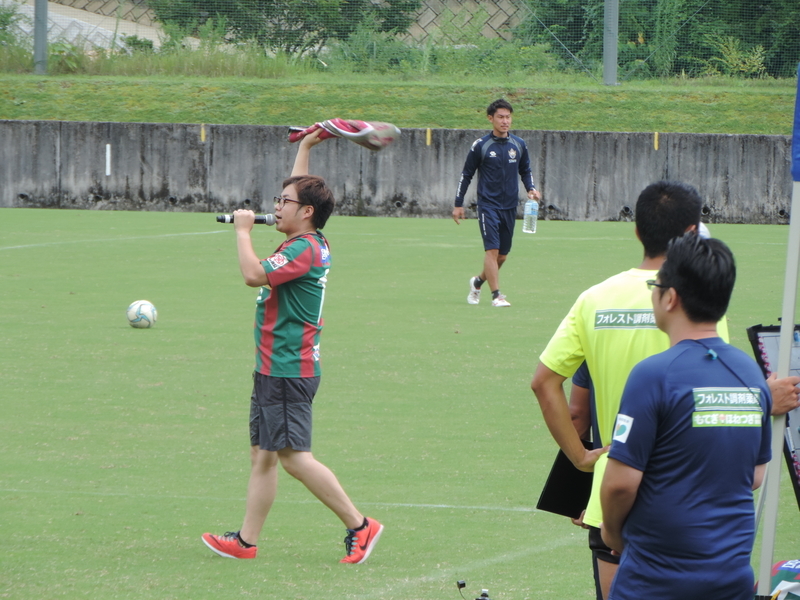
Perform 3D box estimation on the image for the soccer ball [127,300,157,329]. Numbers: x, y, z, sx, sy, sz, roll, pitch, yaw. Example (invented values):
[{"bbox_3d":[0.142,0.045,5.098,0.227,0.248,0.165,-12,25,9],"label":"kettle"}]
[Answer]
[{"bbox_3d":[-1.893,0.111,59.300,0.220,0.220,0.220,1,2,0],"label":"soccer ball"}]

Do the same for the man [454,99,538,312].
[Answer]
[{"bbox_3d":[0.786,-0.794,65.900,0.660,1.700,0.600,0,2,-21],"label":"man"}]

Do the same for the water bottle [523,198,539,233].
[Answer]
[{"bbox_3d":[1.064,-0.692,65.800,0.105,0.305,0.100,5,2,-11],"label":"water bottle"}]

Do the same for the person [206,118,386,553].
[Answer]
[{"bbox_3d":[-0.453,0.190,33.800,0.740,1.820,0.560,1,2,10],"label":"person"}]

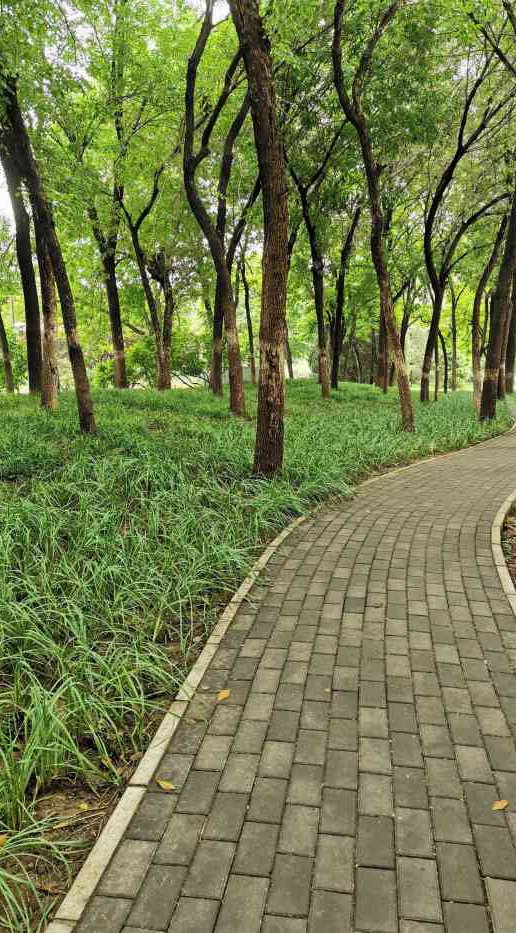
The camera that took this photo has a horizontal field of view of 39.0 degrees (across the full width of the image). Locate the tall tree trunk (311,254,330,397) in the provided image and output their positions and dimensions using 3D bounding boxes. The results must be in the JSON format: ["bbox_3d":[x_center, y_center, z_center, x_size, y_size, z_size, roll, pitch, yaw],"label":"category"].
[{"bbox_3d":[1.481,-3.318,17.251,0.474,3.307,0.350,0,9,0],"label":"tall tree trunk"}]

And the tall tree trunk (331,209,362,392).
[{"bbox_3d":[2.361,-4.486,19.634,0.809,4.851,0.400,0,9,0],"label":"tall tree trunk"}]

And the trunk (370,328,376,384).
[{"bbox_3d":[3.865,-3.709,24.355,0.201,1.919,0.200,0,9,0],"label":"trunk"}]

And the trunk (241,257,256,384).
[{"bbox_3d":[-0.303,-4.627,23.198,0.510,4.005,0.300,0,9,0],"label":"trunk"}]

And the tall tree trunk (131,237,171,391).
[{"bbox_3d":[-3.275,-4.626,22.172,1.158,4.601,0.750,-2,8,-8],"label":"tall tree trunk"}]

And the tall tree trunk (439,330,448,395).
[{"bbox_3d":[7.599,-4.252,29.815,0.389,2.596,0.350,1,8,14],"label":"tall tree trunk"}]

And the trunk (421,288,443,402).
[{"bbox_3d":[6.131,-4.253,25.717,0.738,3.975,0.550,1,8,13],"label":"trunk"}]

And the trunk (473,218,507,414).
[{"bbox_3d":[5.615,-3.665,17.652,0.825,4.612,0.450,0,9,0],"label":"trunk"}]

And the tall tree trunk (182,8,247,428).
[{"bbox_3d":[-0.644,-3.595,10.769,0.947,5.716,0.550,0,9,0],"label":"tall tree trunk"}]

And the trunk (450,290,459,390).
[{"bbox_3d":[8.287,-5.291,30.692,0.320,4.323,0.320,2,8,15],"label":"trunk"}]

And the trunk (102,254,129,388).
[{"bbox_3d":[-4.446,-4.497,22.707,0.771,4.106,0.600,-2,8,-11],"label":"trunk"}]

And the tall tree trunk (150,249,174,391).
[{"bbox_3d":[-2.913,-4.425,22.201,0.695,4.194,0.600,-2,8,-7],"label":"tall tree trunk"}]

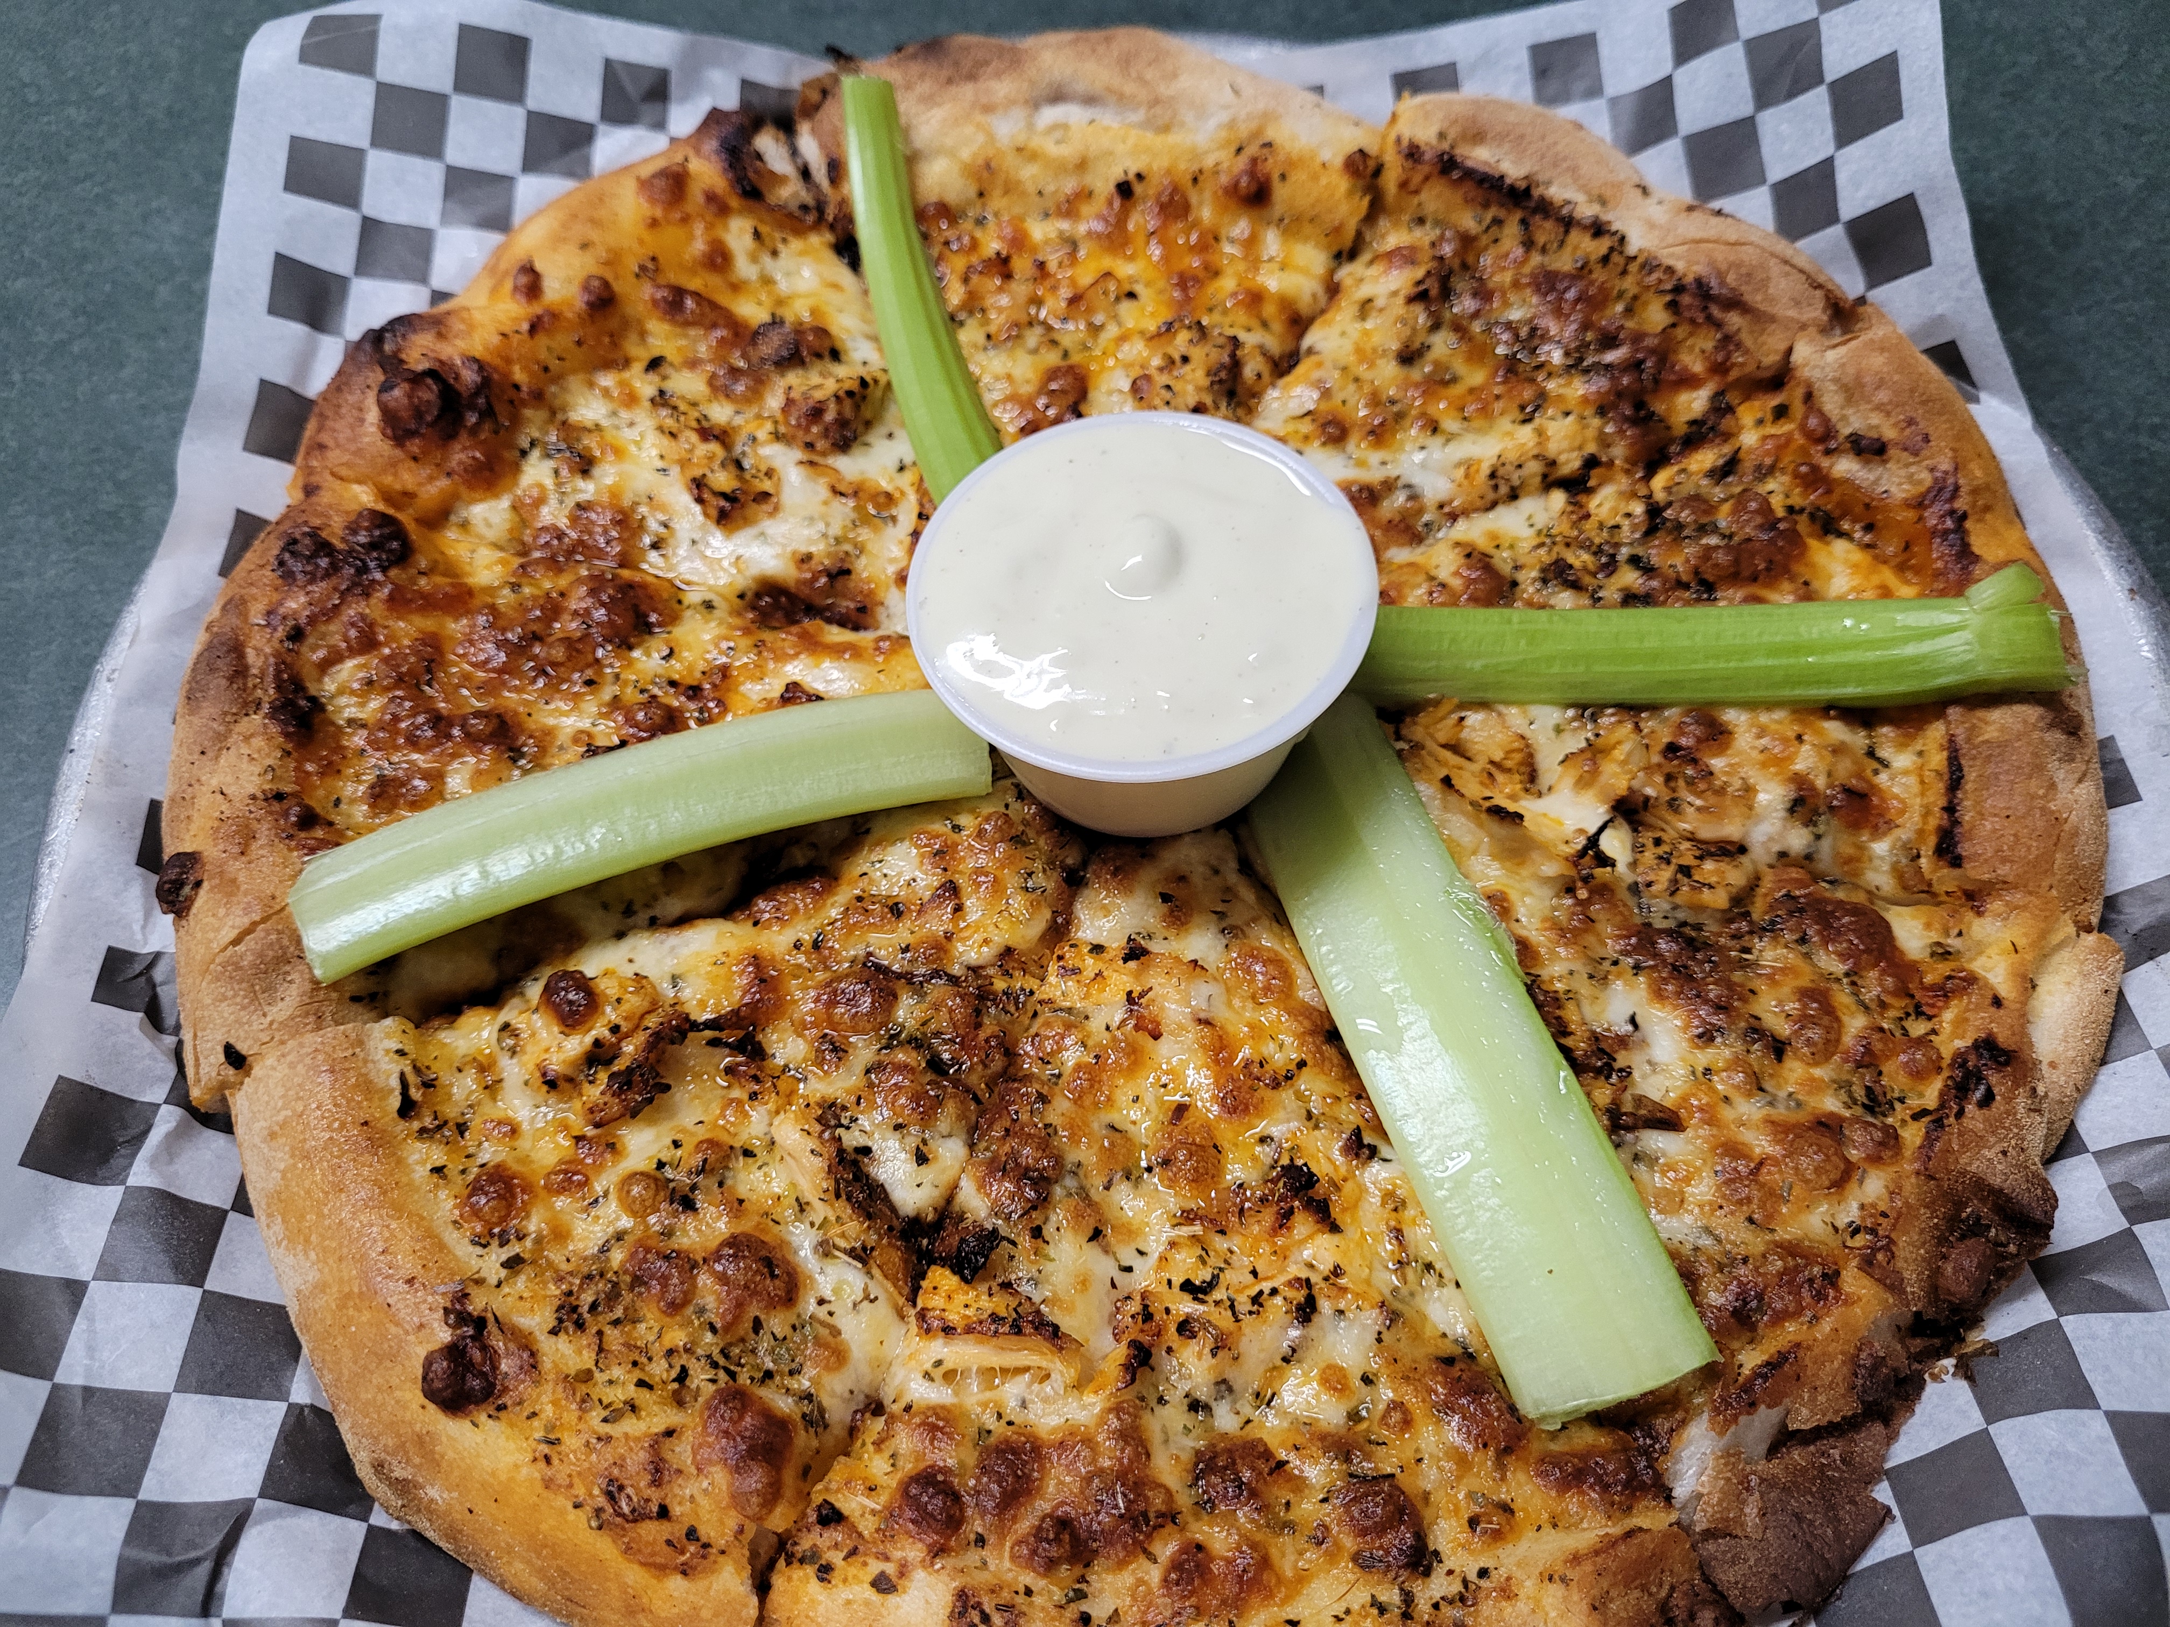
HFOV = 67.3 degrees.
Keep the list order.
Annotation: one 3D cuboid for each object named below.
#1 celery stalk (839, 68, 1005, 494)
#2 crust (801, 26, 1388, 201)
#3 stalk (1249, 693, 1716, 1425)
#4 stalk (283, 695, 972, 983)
[{"bbox_3d":[-0.029,-0.088,0.286,0.015,0.014,0.105,-12,70,-5],"label":"celery stalk"},{"bbox_3d":[0.000,-0.134,0.319,0.109,0.026,0.044,2,62,3],"label":"crust"},{"bbox_3d":[0.051,0.031,0.227,0.026,0.012,0.101,-18,62,-8],"label":"stalk"},{"bbox_3d":[-0.063,0.003,0.236,0.096,0.015,0.020,-17,63,-9],"label":"stalk"}]

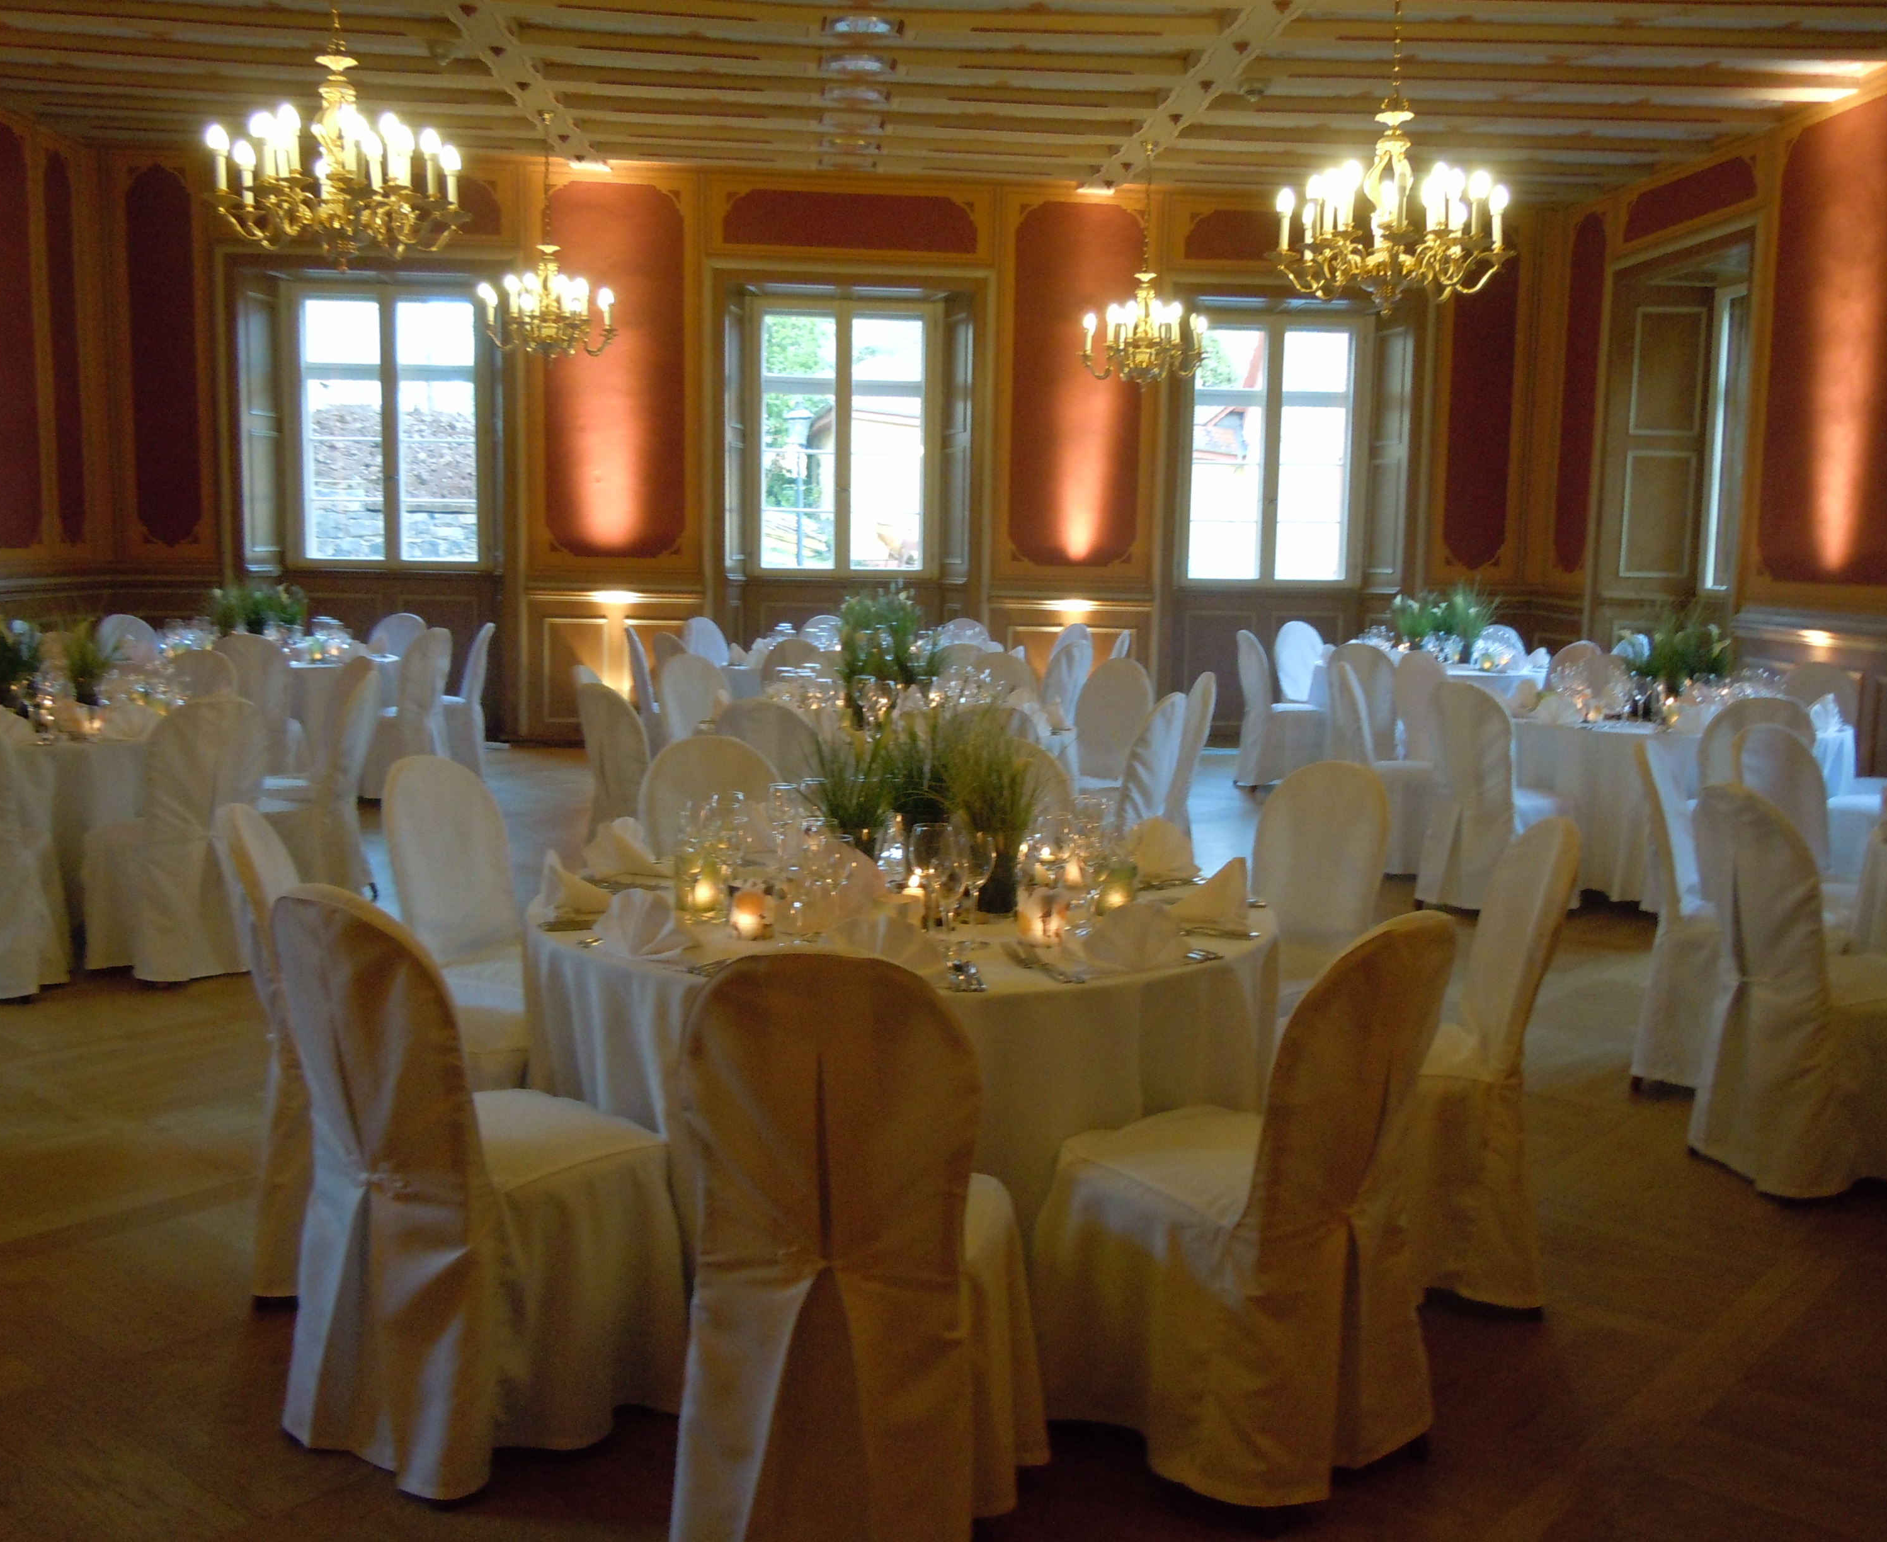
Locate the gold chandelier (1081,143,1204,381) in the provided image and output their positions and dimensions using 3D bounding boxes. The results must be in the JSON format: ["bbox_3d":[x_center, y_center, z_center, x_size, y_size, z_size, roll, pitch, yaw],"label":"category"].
[{"bbox_3d":[1.307,-3.236,11.475,0.850,1.530,0.850,1,7,0],"label":"gold chandelier"}]

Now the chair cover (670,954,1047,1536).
[{"bbox_3d":[-0.118,0.694,2.700,0.455,0.965,0.560,2,8,10],"label":"chair cover"}]

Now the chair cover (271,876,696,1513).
[{"bbox_3d":[-0.757,0.640,2.958,0.431,0.964,0.553,7,9,40],"label":"chair cover"}]

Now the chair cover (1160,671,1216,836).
[{"bbox_3d":[0.877,0.053,7.821,0.553,0.964,0.431,-1,7,-15],"label":"chair cover"}]

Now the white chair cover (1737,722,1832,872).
[{"bbox_3d":[2.822,0.364,5.566,0.480,0.965,0.570,-3,8,-30],"label":"white chair cover"}]

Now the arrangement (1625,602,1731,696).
[{"bbox_3d":[3.262,-0.470,7.799,0.460,0.460,0.440,4,8,22],"label":"arrangement"}]

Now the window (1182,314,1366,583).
[{"bbox_3d":[2.509,-2.443,13.528,1.370,2.030,0.122,0,7,-5],"label":"window"}]

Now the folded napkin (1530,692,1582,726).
[{"bbox_3d":[2.725,-0.290,7.909,0.200,0.140,0.130,7,9,36],"label":"folded napkin"}]

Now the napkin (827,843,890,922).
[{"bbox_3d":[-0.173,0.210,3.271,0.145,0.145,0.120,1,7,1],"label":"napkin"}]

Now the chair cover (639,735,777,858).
[{"bbox_3d":[-0.559,0.417,4.722,0.420,0.970,0.540,-2,8,-22],"label":"chair cover"}]

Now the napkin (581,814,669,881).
[{"bbox_3d":[-0.649,0.160,3.711,0.130,0.115,0.160,4,8,21],"label":"napkin"}]

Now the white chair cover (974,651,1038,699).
[{"bbox_3d":[0.205,-0.066,8.646,0.450,0.970,0.570,3,8,18],"label":"white chair cover"}]

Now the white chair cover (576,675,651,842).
[{"bbox_3d":[-1.078,0.134,6.915,0.553,0.964,0.431,-5,9,-40],"label":"white chair cover"}]

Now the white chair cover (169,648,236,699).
[{"bbox_3d":[-3.229,-0.021,7.610,0.420,0.970,0.540,1,8,-5],"label":"white chair cover"}]

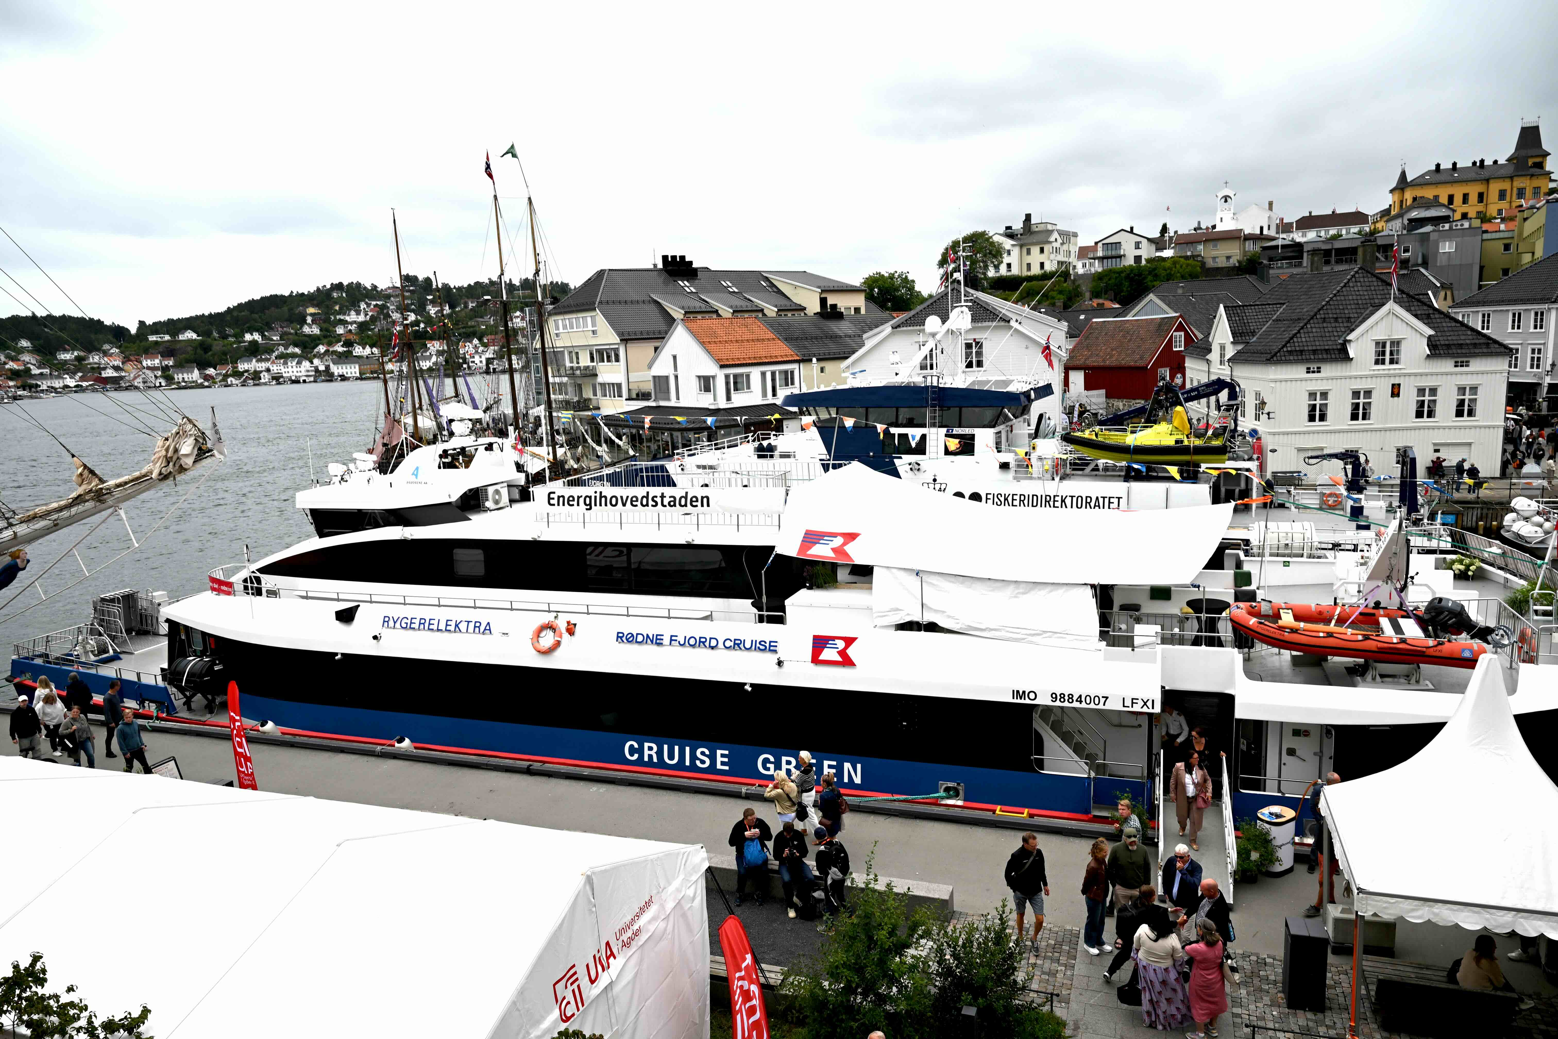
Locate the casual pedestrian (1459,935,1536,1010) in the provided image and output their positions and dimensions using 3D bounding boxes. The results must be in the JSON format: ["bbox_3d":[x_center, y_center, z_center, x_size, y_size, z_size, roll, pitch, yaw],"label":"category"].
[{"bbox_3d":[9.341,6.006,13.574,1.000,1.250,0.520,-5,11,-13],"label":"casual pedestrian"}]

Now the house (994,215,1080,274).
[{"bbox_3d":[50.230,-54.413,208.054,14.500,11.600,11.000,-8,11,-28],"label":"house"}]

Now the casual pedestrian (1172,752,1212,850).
[{"bbox_3d":[6.967,4.748,17.614,0.620,1.700,0.500,2,11,23],"label":"casual pedestrian"}]

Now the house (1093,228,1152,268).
[{"bbox_3d":[60.100,-46.845,180.578,10.000,7.300,9.300,3,12,28],"label":"house"}]

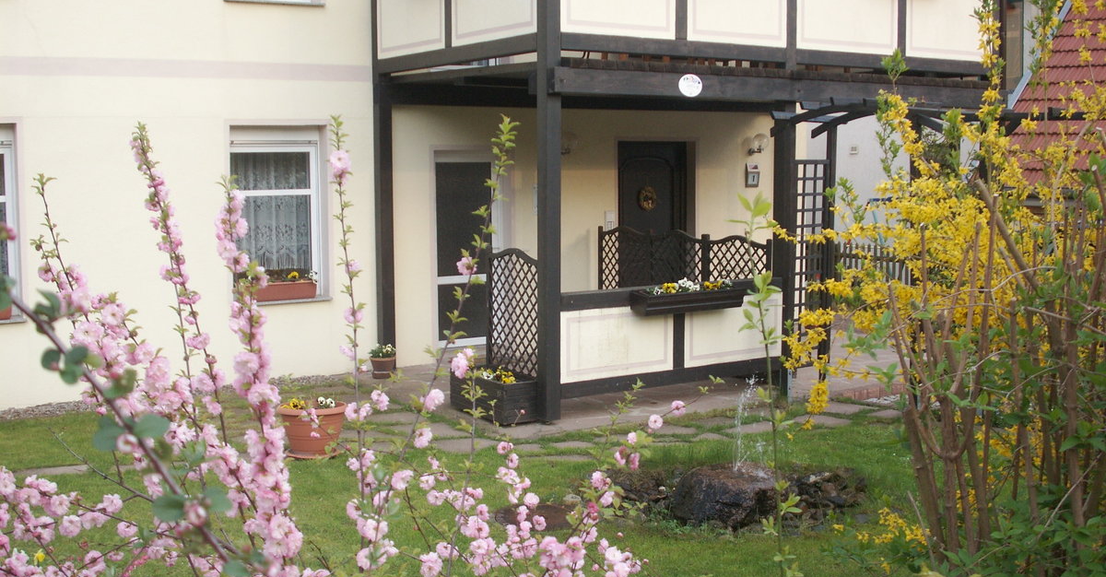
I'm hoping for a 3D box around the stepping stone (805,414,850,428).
[{"bbox_3d":[2.185,1.054,9.450,0.430,0.060,0.400,0,7,0],"label":"stepping stone"}]

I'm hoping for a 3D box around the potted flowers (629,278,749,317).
[{"bbox_3d":[1.117,0.057,9.650,1.025,0.256,0.223,-4,8,-32],"label":"potted flowers"}]

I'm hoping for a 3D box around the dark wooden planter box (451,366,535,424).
[{"bbox_3d":[-0.464,0.837,9.505,0.346,0.330,0.903,-4,8,-32],"label":"dark wooden planter box"}]

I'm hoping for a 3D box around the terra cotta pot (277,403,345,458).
[{"bbox_3d":[-1.740,1.026,8.520,0.500,0.340,0.500,0,7,0],"label":"terra cotta pot"}]

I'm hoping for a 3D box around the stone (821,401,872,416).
[{"bbox_3d":[2.465,1.040,10.022,0.440,0.050,0.400,4,8,28],"label":"stone"}]

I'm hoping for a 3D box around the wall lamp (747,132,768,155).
[{"bbox_3d":[2.401,-1.693,13.873,0.190,0.270,0.270,-4,8,-32],"label":"wall lamp"}]

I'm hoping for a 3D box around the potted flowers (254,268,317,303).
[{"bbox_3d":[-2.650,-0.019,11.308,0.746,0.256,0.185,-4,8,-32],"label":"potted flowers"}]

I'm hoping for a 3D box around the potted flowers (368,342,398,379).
[{"bbox_3d":[-1.630,0.692,11.300,0.260,0.330,0.260,0,7,0],"label":"potted flowers"}]

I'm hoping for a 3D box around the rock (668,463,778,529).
[{"bbox_3d":[1.009,1.202,7.094,0.640,0.310,0.460,0,7,0],"label":"rock"}]

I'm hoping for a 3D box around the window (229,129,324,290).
[{"bbox_3d":[-2.583,-0.731,11.027,0.930,1.570,0.140,-4,8,-32],"label":"window"}]

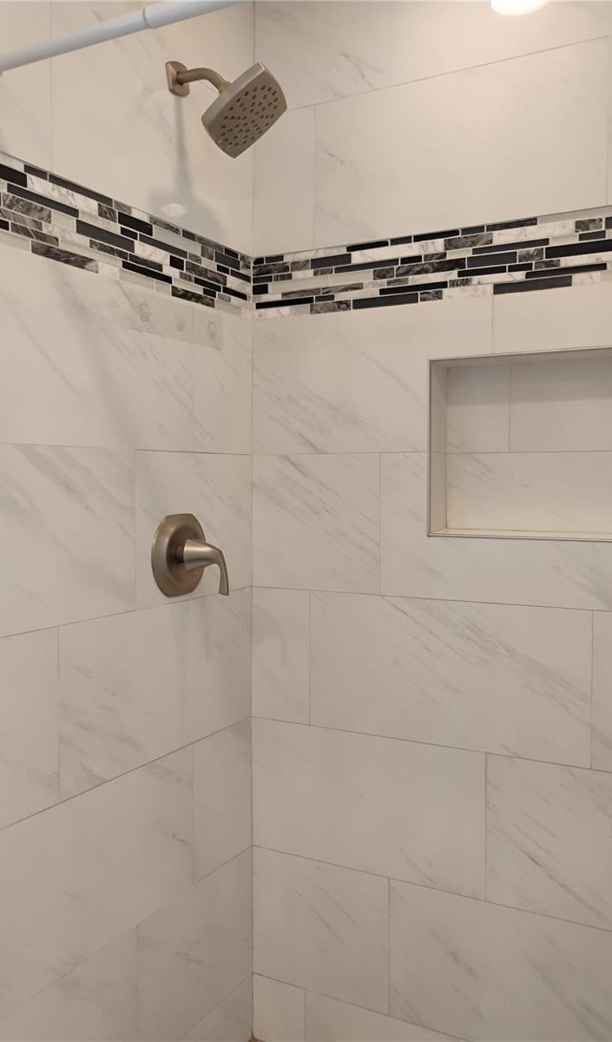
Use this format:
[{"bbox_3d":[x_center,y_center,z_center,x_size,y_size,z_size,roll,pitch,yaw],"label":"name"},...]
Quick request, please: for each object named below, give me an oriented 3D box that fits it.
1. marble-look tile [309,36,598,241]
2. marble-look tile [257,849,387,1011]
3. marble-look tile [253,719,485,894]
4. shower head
[{"bbox_3d":[0.290,-0.743,1.702,0.608,0.305,0.012,1,3,28],"label":"marble-look tile"},{"bbox_3d":[0.031,0.919,1.917,0.347,0.303,0.012,1,3,28],"label":"marble-look tile"},{"bbox_3d":[0.124,0.616,1.853,0.557,0.303,0.012,1,3,28],"label":"marble-look tile"},{"bbox_3d":[-0.156,-0.793,1.597,0.248,0.190,0.167,1,3,28],"label":"shower head"}]

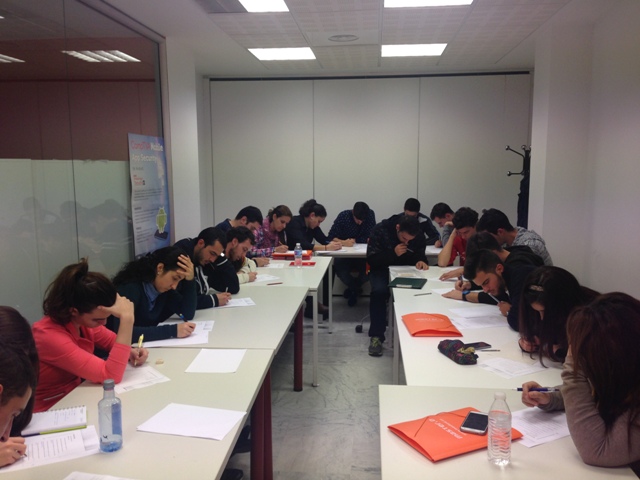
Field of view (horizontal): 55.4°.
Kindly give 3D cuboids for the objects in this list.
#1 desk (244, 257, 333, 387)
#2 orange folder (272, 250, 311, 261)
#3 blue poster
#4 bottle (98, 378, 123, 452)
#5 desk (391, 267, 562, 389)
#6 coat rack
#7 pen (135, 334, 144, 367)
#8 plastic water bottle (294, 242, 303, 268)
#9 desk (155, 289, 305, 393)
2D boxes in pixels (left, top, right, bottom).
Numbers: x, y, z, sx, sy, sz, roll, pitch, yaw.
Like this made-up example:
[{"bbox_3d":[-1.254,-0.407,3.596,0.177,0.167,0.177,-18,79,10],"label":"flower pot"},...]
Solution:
[{"bbox_3d":[-0.300,0.573,4.876,0.690,0.680,1.360,0,8,5],"label":"desk"},{"bbox_3d":[-0.254,0.140,5.529,0.340,0.040,0.260,0,7,5],"label":"orange folder"},{"bbox_3d":[-1.273,-0.280,4.636,0.015,1.020,0.710,0,7,5],"label":"blue poster"},{"bbox_3d":[-0.635,0.527,1.852,0.065,0.215,0.065,0,7,5],"label":"bottle"},{"bbox_3d":[0.806,0.745,3.703,0.700,0.715,2.680,0,7,5],"label":"desk"},{"bbox_3d":[2.117,-0.139,6.296,0.410,1.670,0.410,0,8,5],"label":"coat rack"},{"bbox_3d":[-0.779,0.477,2.632,0.011,0.140,0.011,14,5,3],"label":"pen"},{"bbox_3d":[-0.172,0.124,4.957,0.064,0.206,0.064,0,8,5],"label":"plastic water bottle"},{"bbox_3d":[-0.482,0.772,3.591,0.700,0.715,1.410,0,7,5],"label":"desk"}]

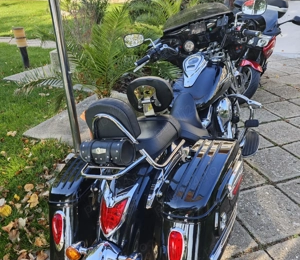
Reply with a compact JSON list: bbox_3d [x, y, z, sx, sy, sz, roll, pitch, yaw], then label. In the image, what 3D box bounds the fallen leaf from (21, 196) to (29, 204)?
[{"bbox_3d":[-1.013,0.569,2.145,0.059,0.030,0.083,-12,31,-19],"label":"fallen leaf"}]

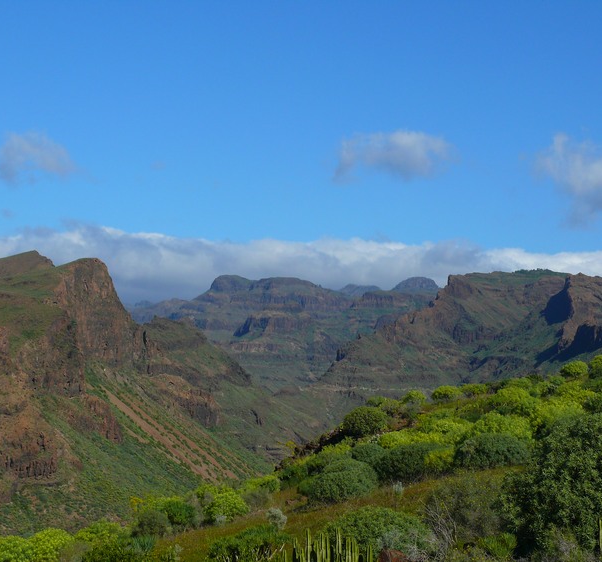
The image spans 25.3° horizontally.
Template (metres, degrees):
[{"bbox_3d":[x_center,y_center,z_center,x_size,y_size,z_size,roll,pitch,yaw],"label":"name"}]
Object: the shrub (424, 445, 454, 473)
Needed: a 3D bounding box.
[{"bbox_3d":[3.891,5.083,37.994,0.906,0.800,0.880,0,-1,0],"label":"shrub"}]

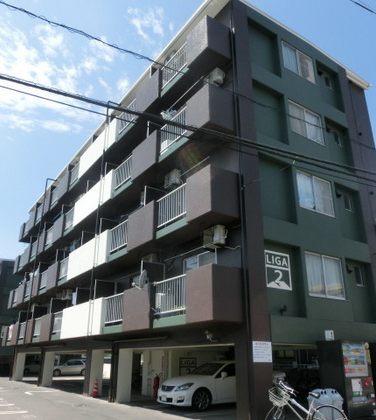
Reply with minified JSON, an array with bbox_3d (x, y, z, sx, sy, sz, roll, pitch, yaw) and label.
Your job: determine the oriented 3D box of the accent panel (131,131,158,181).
[{"bbox_3d":[-1.576,-1.929,14.425,0.136,1.329,1.902,14,-25,-32],"label":"accent panel"}]

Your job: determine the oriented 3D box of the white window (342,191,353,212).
[{"bbox_3d":[6.093,-0.260,14.778,0.462,0.686,0.110,14,-25,-32],"label":"white window"}]

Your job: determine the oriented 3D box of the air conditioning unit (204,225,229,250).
[{"bbox_3d":[0.745,0.817,10.988,0.290,0.570,0.740,14,-25,-32],"label":"air conditioning unit"}]

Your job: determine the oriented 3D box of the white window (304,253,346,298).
[{"bbox_3d":[4.230,2.032,11.903,1.744,1.297,0.100,14,-25,-32],"label":"white window"}]

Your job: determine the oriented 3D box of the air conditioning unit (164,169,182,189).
[{"bbox_3d":[-0.522,-1.042,13.758,0.287,0.524,0.614,14,-25,-32],"label":"air conditioning unit"}]

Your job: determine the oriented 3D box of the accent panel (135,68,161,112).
[{"bbox_3d":[-1.592,-4.604,15.745,0.160,1.369,1.891,14,-25,-32],"label":"accent panel"}]

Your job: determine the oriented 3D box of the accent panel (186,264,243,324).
[{"bbox_3d":[0.696,2.235,10.029,0.983,1.329,1.134,14,-25,-32],"label":"accent panel"}]

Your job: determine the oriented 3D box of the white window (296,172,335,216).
[{"bbox_3d":[4.328,-0.518,13.233,1.799,1.311,0.120,14,-25,-32],"label":"white window"}]

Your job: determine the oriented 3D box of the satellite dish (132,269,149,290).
[{"bbox_3d":[-1.494,2.257,12.609,0.380,0.550,0.500,4,-21,-10],"label":"satellite dish"}]

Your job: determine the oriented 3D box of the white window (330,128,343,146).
[{"bbox_3d":[5.904,-2.837,15.337,0.426,0.647,0.100,14,-25,-32],"label":"white window"}]

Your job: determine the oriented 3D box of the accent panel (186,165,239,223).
[{"bbox_3d":[0.722,-0.334,11.249,1.007,1.369,1.127,14,-25,-32],"label":"accent panel"}]

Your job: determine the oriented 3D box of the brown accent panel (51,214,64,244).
[{"bbox_3d":[-7.542,1.144,22.872,0.160,1.369,1.833,14,-25,-32],"label":"brown accent panel"}]

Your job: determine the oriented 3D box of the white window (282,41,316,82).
[{"bbox_3d":[4.244,-5.612,14.840,1.744,1.297,0.100,14,-25,-32],"label":"white window"}]

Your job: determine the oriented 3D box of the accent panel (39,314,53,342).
[{"bbox_3d":[-7.550,6.367,20.854,0.160,1.369,1.833,14,-25,-32],"label":"accent panel"}]

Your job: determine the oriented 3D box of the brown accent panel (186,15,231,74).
[{"bbox_3d":[0.710,-5.410,12.967,0.983,1.329,1.134,14,-25,-32],"label":"brown accent panel"}]

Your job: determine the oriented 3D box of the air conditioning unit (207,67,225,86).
[{"bbox_3d":[0.892,-4.188,12.701,0.328,0.497,0.614,14,-25,-32],"label":"air conditioning unit"}]

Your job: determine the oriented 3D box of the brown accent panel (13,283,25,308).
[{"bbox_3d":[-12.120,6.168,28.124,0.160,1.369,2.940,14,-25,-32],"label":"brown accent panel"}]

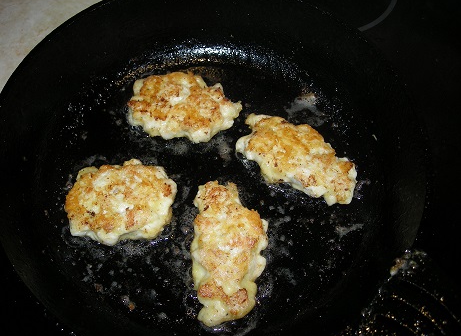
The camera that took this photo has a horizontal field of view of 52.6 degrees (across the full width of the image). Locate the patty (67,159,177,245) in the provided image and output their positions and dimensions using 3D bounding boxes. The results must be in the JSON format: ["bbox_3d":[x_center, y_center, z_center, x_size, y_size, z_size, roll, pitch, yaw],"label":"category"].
[{"bbox_3d":[-0.076,0.023,0.327,0.079,0.018,0.058,-9,65,-5],"label":"patty"}]

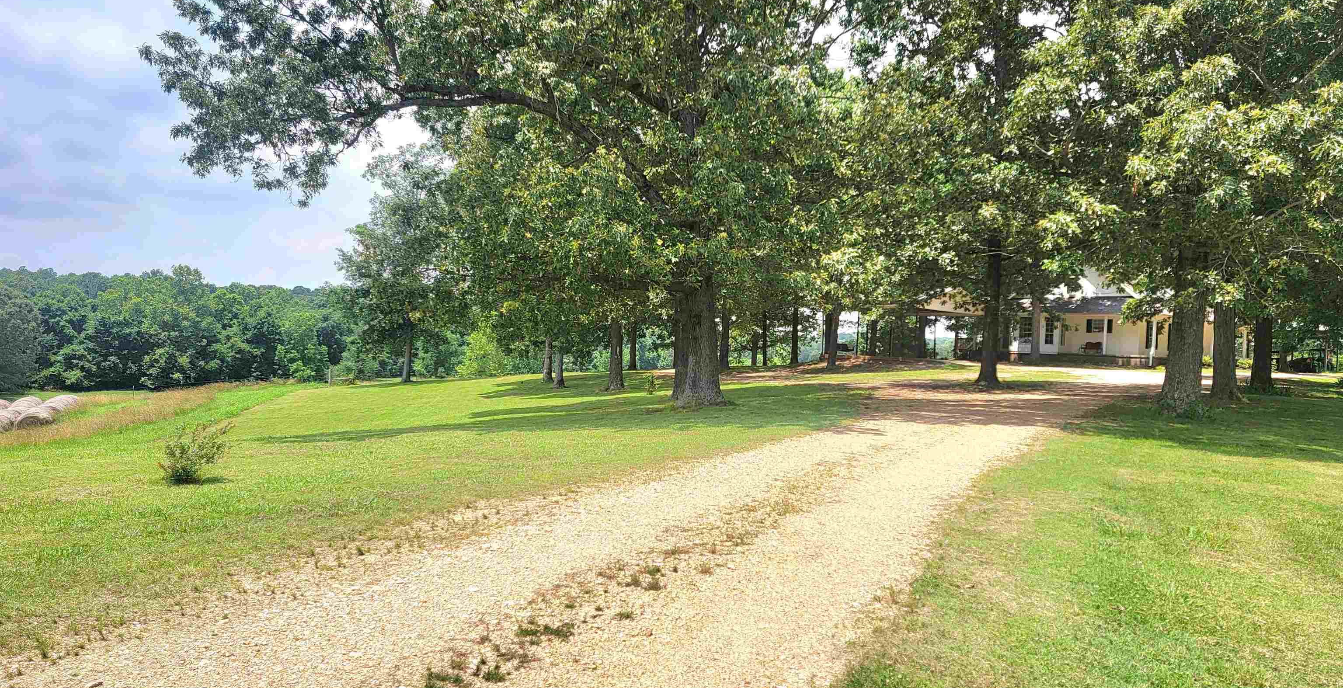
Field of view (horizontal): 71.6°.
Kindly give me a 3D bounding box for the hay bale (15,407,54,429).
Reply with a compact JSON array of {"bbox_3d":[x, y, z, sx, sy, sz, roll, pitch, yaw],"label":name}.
[{"bbox_3d":[-26.927,3.583,39.500,1.500,1.420,1.350,0,0,-20],"label":"hay bale"}]

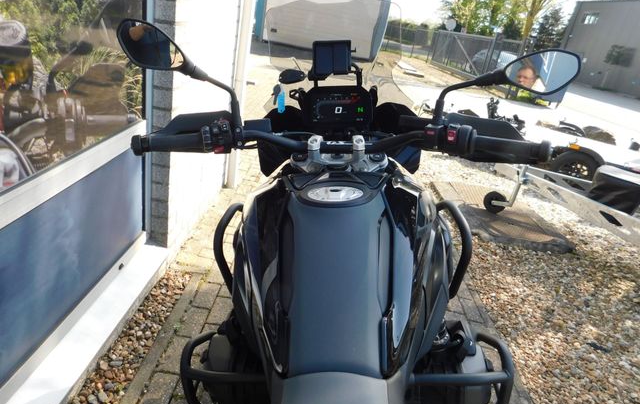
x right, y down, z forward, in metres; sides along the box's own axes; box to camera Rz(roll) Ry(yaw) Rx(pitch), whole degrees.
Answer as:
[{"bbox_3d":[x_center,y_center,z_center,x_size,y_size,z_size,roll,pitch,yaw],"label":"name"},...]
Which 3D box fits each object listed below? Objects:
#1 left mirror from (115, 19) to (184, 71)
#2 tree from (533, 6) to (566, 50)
[{"bbox_3d":[-0.363,-0.337,0.910,0.138,0.102,0.050,-6,23,-11],"label":"left mirror"},{"bbox_3d":[24.990,-17.932,47.373,4.000,7.100,4.000,8,23,-6],"label":"tree"}]

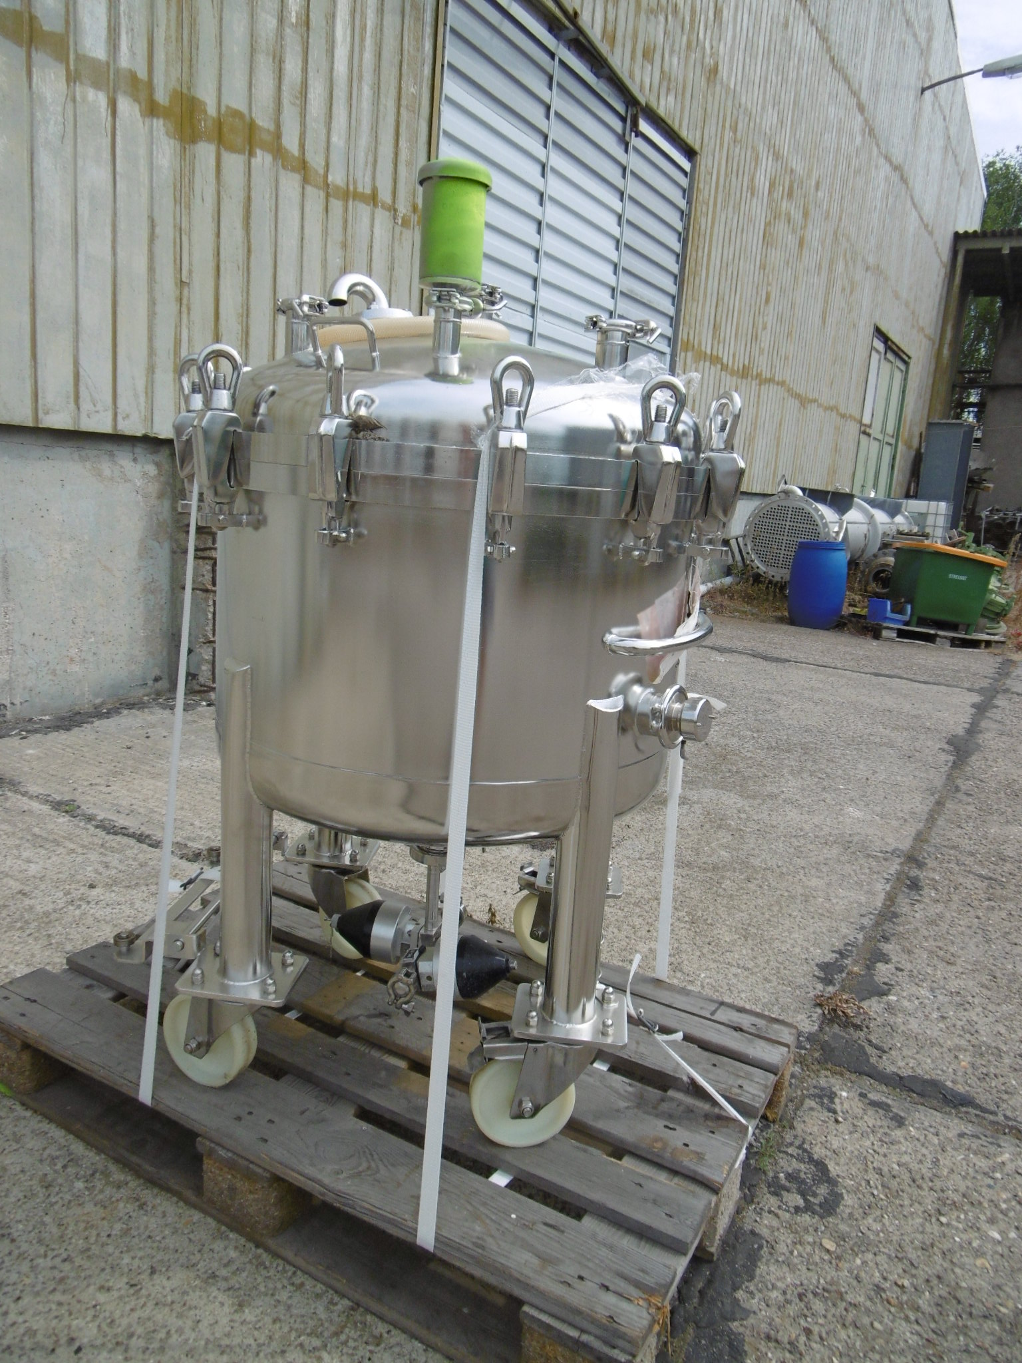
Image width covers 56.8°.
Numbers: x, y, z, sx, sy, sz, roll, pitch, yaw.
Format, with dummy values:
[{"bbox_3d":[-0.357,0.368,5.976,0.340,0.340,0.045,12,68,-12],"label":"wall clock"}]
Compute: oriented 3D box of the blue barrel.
[{"bbox_3d":[3.185,-1.000,9.869,0.575,0.910,0.575,8,11,18],"label":"blue barrel"}]

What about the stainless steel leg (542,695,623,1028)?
[{"bbox_3d":[0.102,0.240,1.287,0.072,0.450,0.072,5,11,4],"label":"stainless steel leg"}]

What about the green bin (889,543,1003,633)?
[{"bbox_3d":[4.462,-0.989,9.775,0.720,0.830,0.950,6,11,6],"label":"green bin"}]

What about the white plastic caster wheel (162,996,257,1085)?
[{"bbox_3d":[-0.455,0.533,1.426,0.148,0.148,0.044,9,12,22],"label":"white plastic caster wheel"}]

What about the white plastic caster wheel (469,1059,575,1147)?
[{"bbox_3d":[0.017,0.585,1.341,0.148,0.148,0.044,3,11,-7],"label":"white plastic caster wheel"}]

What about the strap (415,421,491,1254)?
[{"bbox_3d":[-0.069,0.214,1.130,0.021,1.009,0.012,5,6,7],"label":"strap"}]

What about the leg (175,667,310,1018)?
[{"bbox_3d":[-0.367,0.203,1.323,0.152,0.460,0.152,5,11,4],"label":"leg"}]

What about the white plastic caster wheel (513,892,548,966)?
[{"bbox_3d":[0.076,0.487,1.873,0.148,0.148,0.044,12,13,33],"label":"white plastic caster wheel"}]

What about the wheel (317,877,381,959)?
[{"bbox_3d":[-0.305,0.464,1.841,0.148,0.148,0.044,11,13,31],"label":"wheel"}]

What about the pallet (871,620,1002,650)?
[{"bbox_3d":[4.409,-0.488,9.789,1.160,0.146,0.800,7,11,14],"label":"pallet"}]

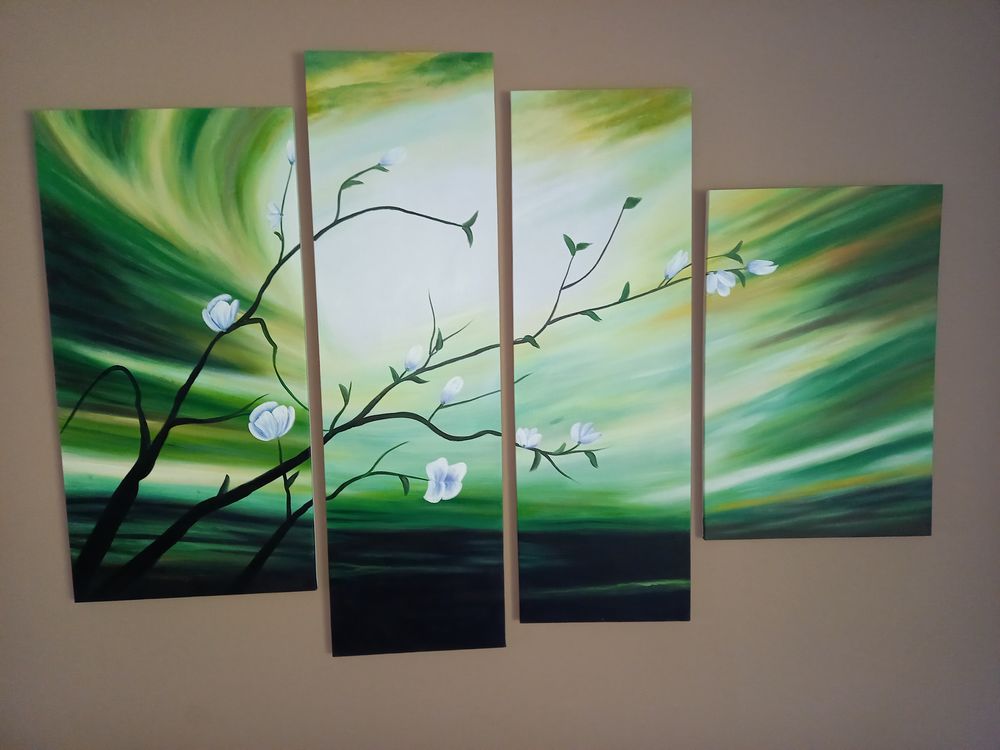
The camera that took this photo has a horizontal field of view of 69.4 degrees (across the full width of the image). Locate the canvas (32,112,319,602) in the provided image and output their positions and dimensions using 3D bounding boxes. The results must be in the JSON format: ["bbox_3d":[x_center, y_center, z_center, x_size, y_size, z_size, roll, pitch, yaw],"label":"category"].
[{"bbox_3d":[-0.524,-0.025,1.194,0.400,0.800,0.019,-1,6,-3],"label":"canvas"}]

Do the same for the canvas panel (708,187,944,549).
[{"bbox_3d":[0.551,-0.015,1.244,0.400,0.600,0.019,-1,6,-3],"label":"canvas panel"}]

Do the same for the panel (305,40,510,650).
[{"bbox_3d":[-0.150,-0.019,1.211,0.300,1.000,0.019,-1,6,-3],"label":"panel"}]

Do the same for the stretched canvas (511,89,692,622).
[{"bbox_3d":[0.175,-0.017,1.227,0.300,0.900,0.019,-1,6,-3],"label":"stretched canvas"}]

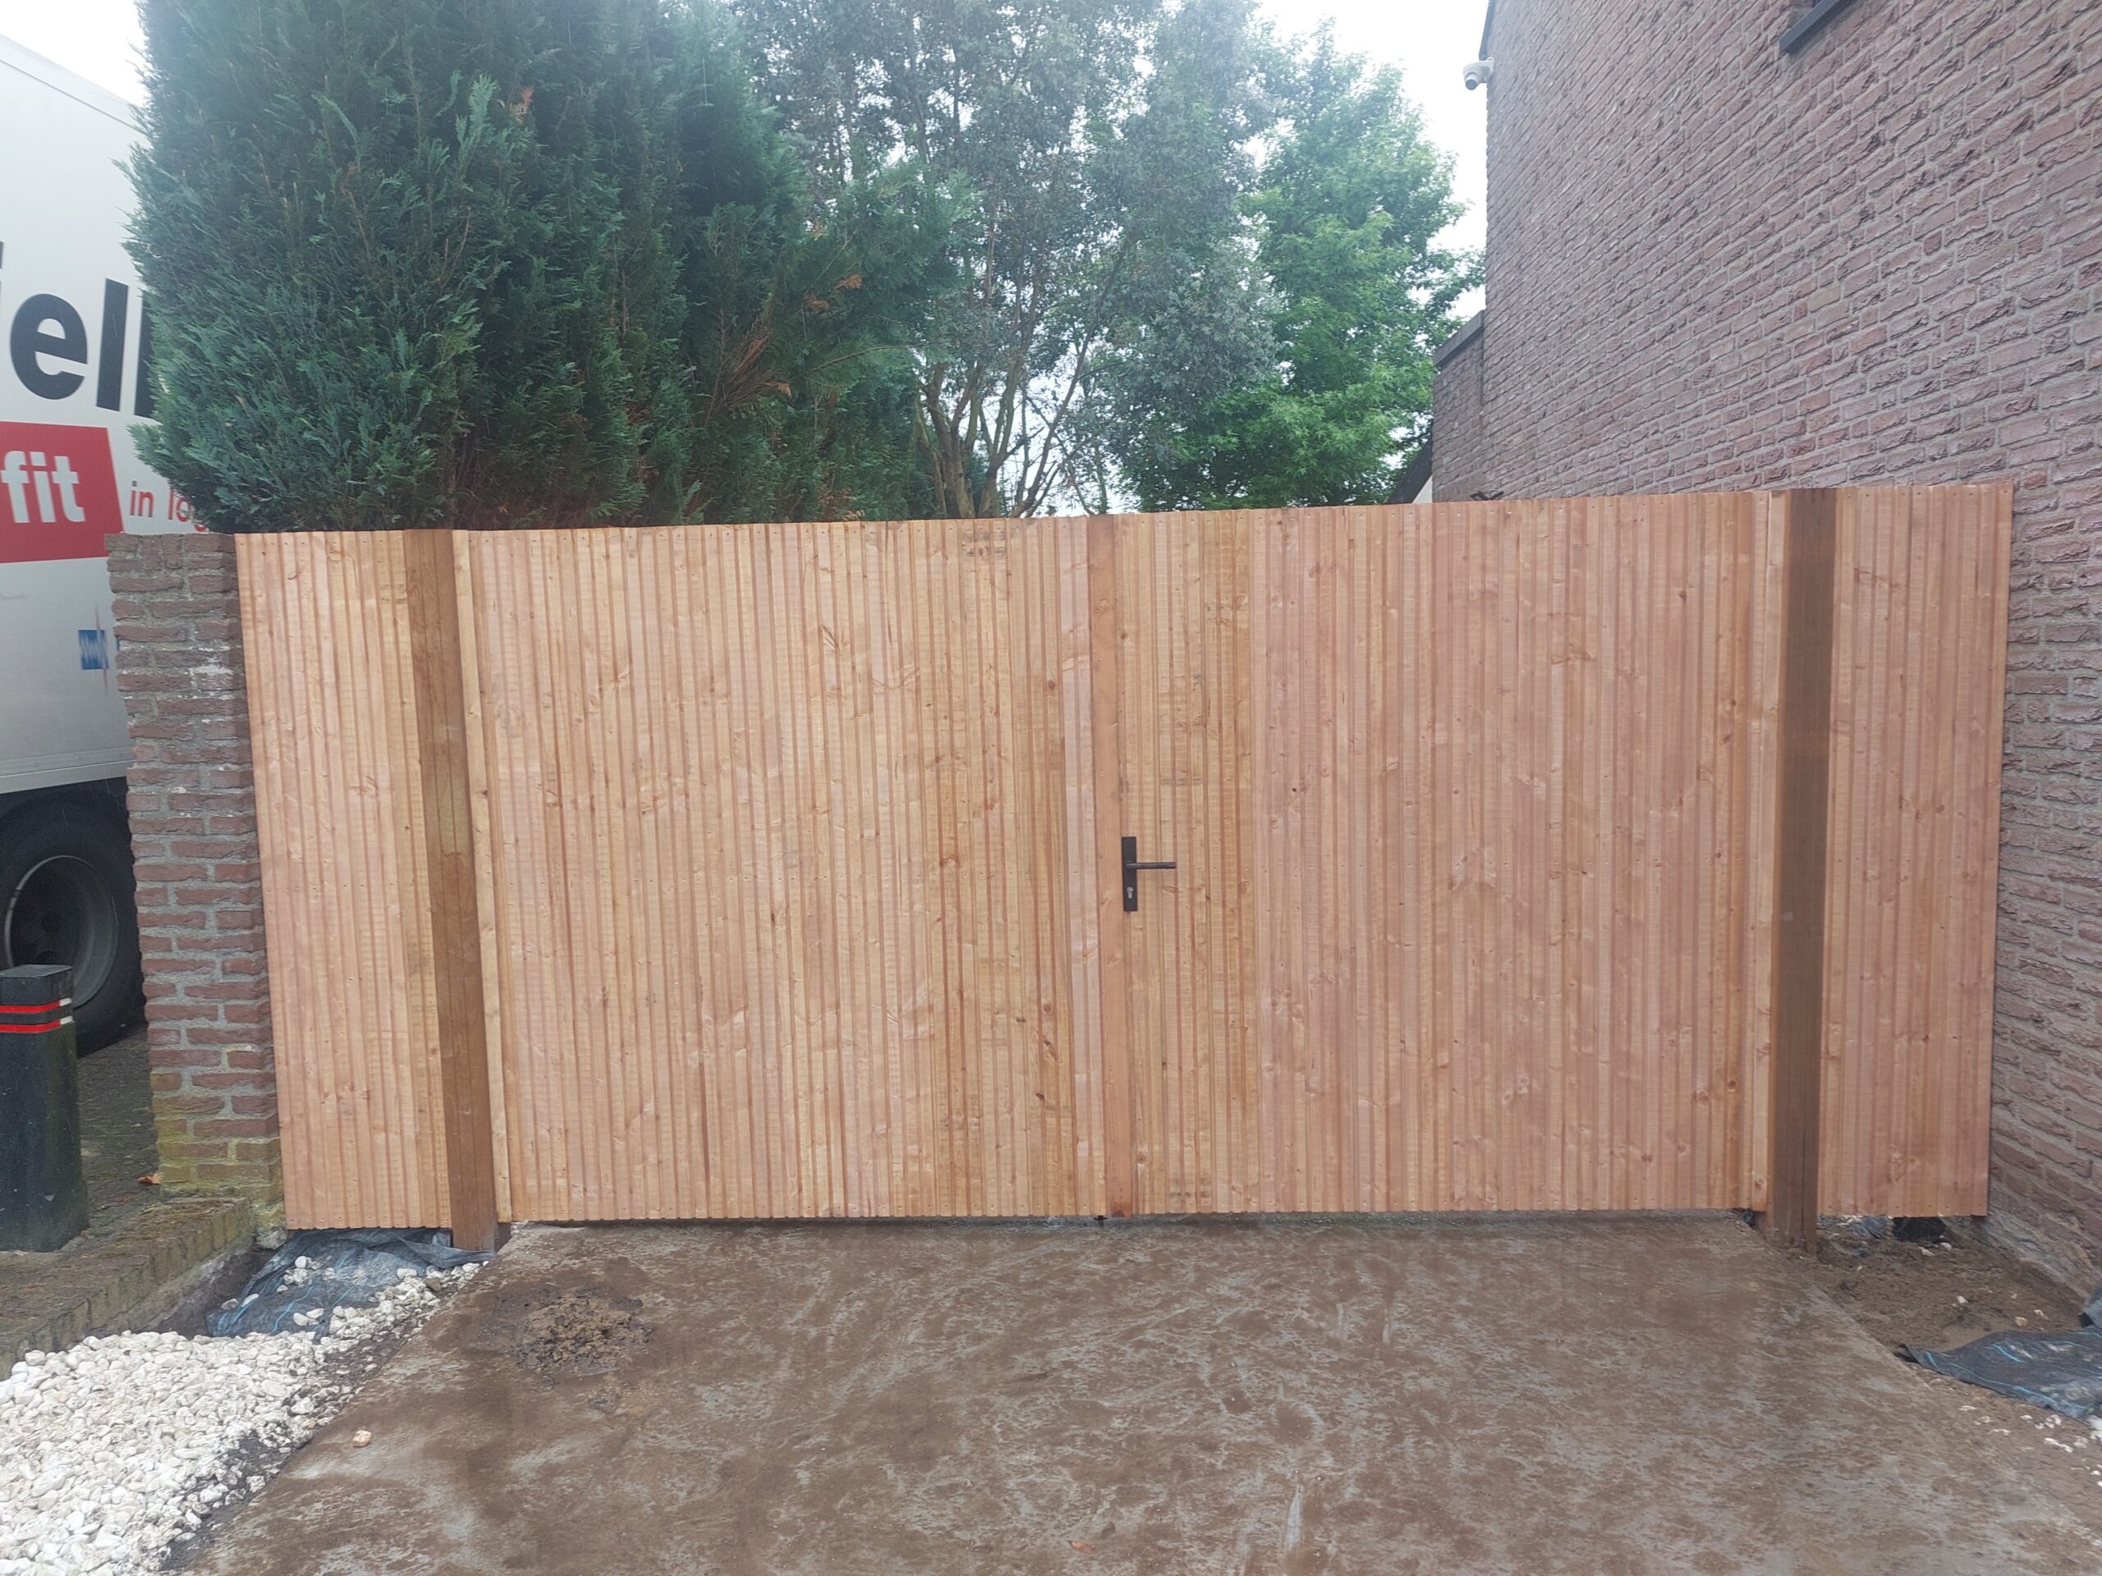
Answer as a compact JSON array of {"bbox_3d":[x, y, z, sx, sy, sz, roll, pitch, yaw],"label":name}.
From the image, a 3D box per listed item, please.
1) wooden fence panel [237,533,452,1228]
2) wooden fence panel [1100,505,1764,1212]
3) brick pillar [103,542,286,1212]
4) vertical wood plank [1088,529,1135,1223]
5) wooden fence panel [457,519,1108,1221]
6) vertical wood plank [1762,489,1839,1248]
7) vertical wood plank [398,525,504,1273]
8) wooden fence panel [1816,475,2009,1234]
[{"bbox_3d":[-1.938,0.279,4.062,0.485,1.951,0.060,-1,6,2],"label":"wooden fence panel"},{"bbox_3d":[1.061,0.212,3.992,1.775,1.948,0.060,-1,6,2],"label":"wooden fence panel"},{"bbox_3d":[-2.328,0.266,4.122,0.310,1.915,0.310,-1,6,2],"label":"brick pillar"},{"bbox_3d":[0.166,0.235,3.989,0.074,1.940,0.030,-1,6,2],"label":"vertical wood plank"},{"bbox_3d":[-0.719,0.253,4.066,1.700,1.953,0.060,-1,6,2],"label":"wooden fence panel"},{"bbox_3d":[1.981,0.230,3.892,0.120,2.012,0.120,-1,6,2],"label":"vertical wood plank"},{"bbox_3d":[-1.634,0.299,4.042,0.122,1.997,0.120,-1,6,2],"label":"vertical wood plank"},{"bbox_3d":[2.275,0.188,3.886,0.470,1.950,0.060,-1,6,2],"label":"wooden fence panel"}]

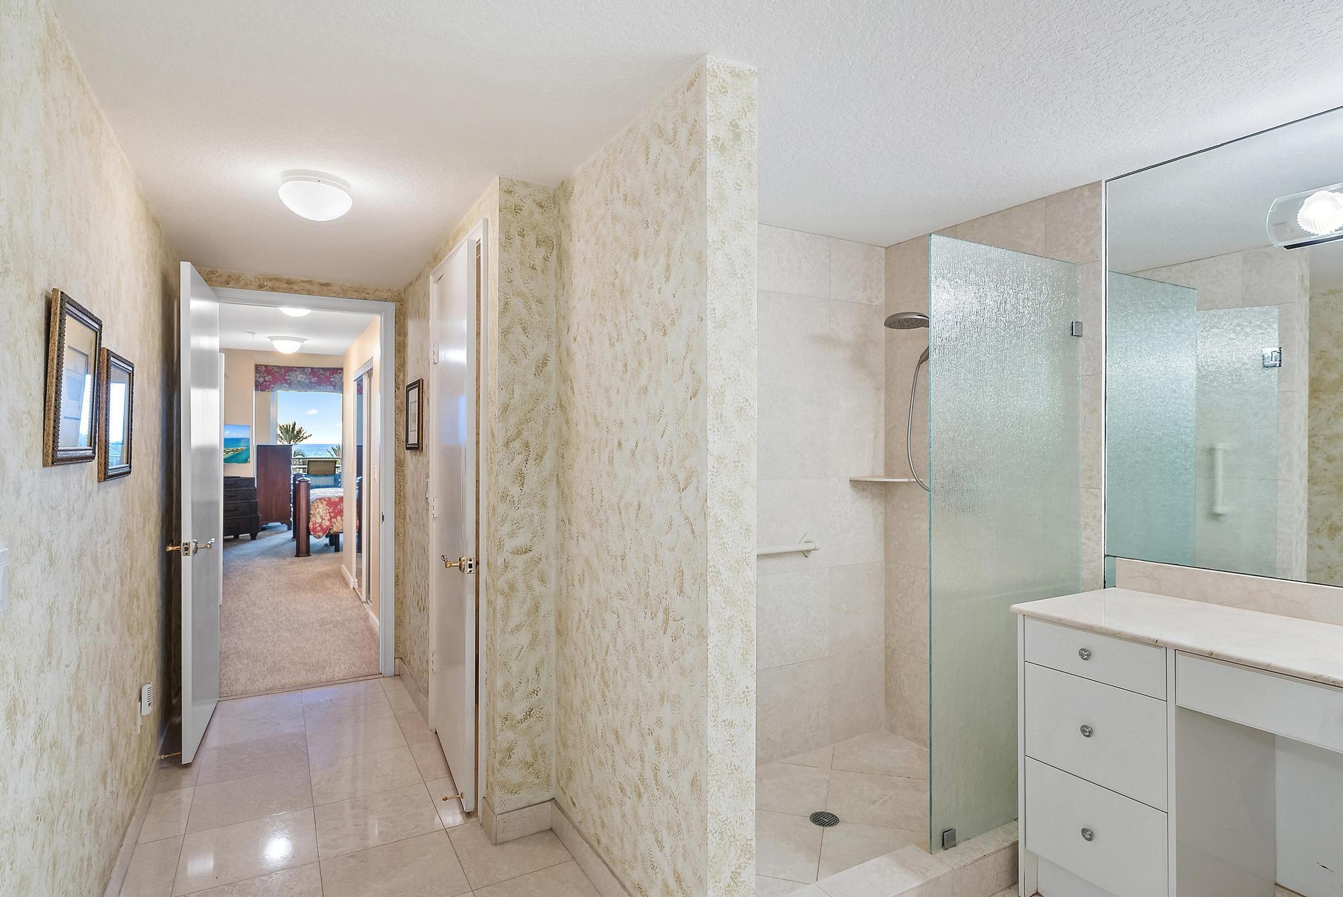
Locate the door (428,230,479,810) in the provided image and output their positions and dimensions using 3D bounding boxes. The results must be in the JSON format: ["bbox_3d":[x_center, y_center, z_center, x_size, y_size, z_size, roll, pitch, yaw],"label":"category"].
[{"bbox_3d":[-0.931,0.285,3.021,0.037,2.137,0.814,0,0,-25],"label":"door"}]

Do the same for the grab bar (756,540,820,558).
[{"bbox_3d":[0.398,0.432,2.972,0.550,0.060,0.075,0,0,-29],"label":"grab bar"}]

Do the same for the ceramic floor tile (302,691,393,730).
[{"bbox_3d":[-1.674,1.367,3.682,0.405,0.010,0.405,0,0,-29],"label":"ceramic floor tile"}]

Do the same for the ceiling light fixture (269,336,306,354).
[{"bbox_3d":[-3.406,-0.906,6.299,0.307,0.133,0.307,0,0,-29],"label":"ceiling light fixture"}]

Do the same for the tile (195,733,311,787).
[{"bbox_3d":[-1.833,1.368,3.131,0.405,0.010,0.405,0,0,-29],"label":"tile"}]

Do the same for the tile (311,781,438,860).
[{"bbox_3d":[-1.085,1.369,2.620,0.405,0.010,0.405,0,0,-29],"label":"tile"}]

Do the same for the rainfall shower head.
[{"bbox_3d":[0.938,-0.507,2.823,0.175,0.055,0.165,0,0,0],"label":"rainfall shower head"}]

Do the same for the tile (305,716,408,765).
[{"bbox_3d":[-1.478,1.368,3.328,0.405,0.010,0.405,0,0,-29],"label":"tile"}]

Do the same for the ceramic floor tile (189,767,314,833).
[{"bbox_3d":[-1.636,1.369,2.777,0.405,0.010,0.405,0,0,-29],"label":"ceramic floor tile"}]

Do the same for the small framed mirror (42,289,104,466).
[{"bbox_3d":[-1.386,-0.146,1.654,0.028,0.366,0.412,3,-1,-29],"label":"small framed mirror"}]

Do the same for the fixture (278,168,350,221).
[{"bbox_3d":[-1.251,-0.874,2.501,0.235,0.134,0.235,0,0,-29],"label":"fixture"}]

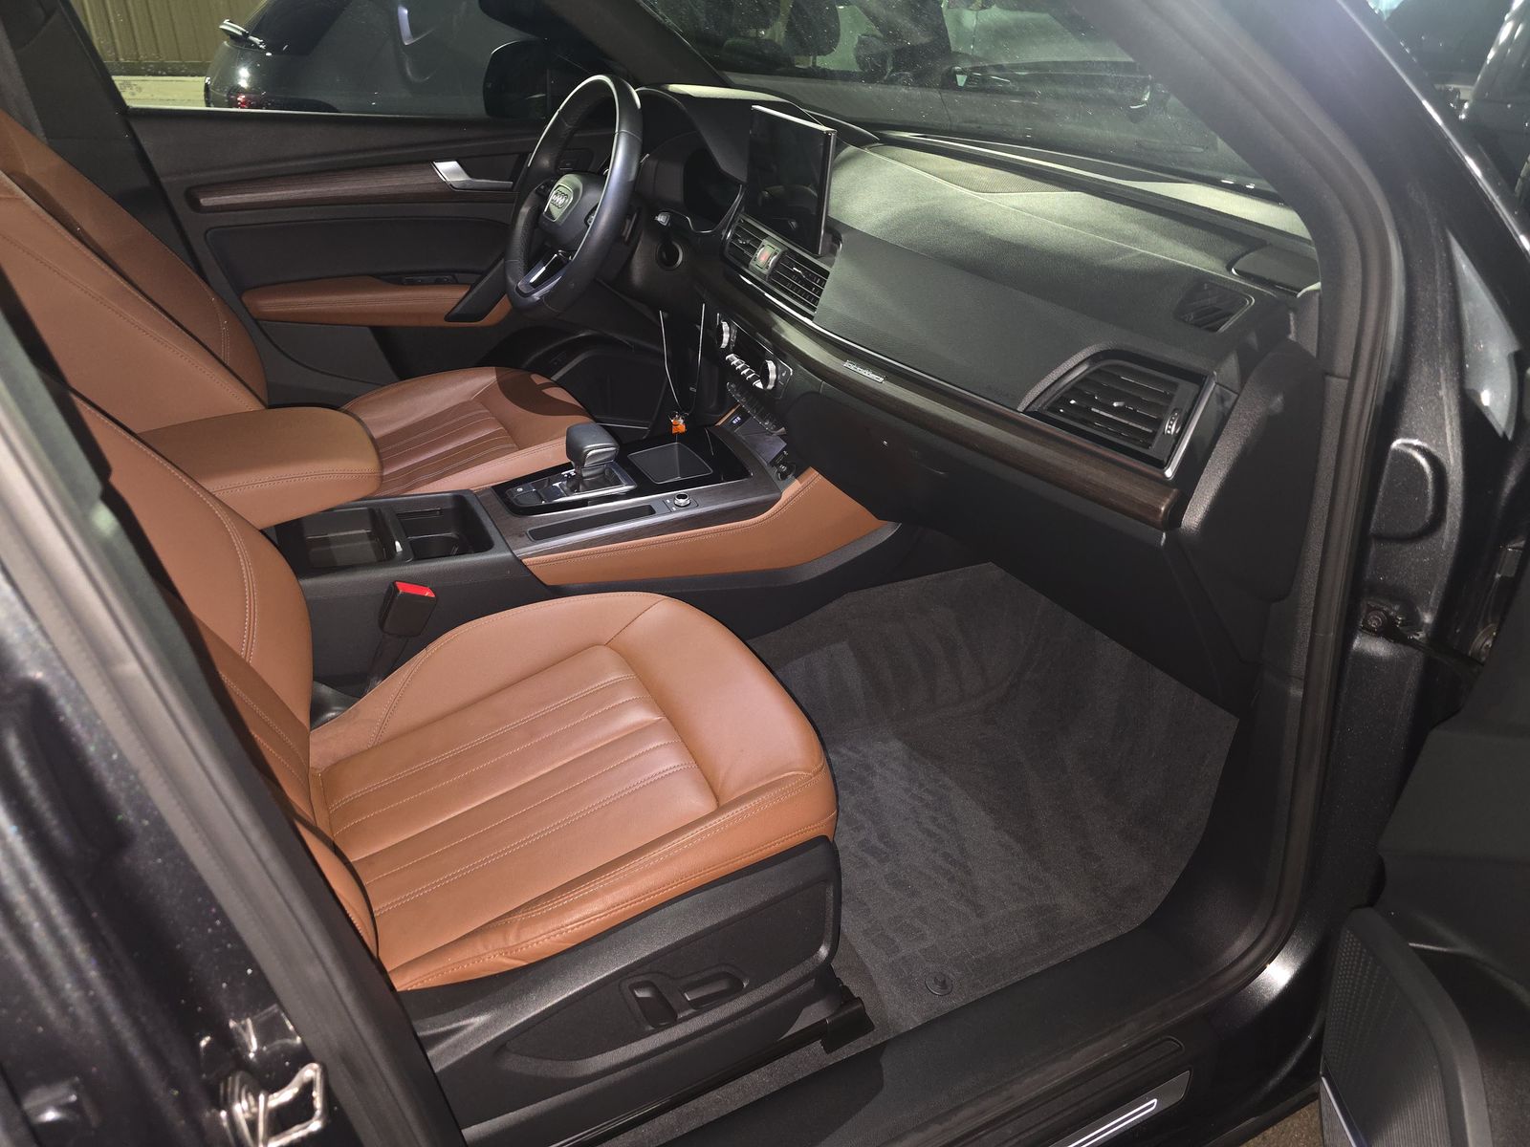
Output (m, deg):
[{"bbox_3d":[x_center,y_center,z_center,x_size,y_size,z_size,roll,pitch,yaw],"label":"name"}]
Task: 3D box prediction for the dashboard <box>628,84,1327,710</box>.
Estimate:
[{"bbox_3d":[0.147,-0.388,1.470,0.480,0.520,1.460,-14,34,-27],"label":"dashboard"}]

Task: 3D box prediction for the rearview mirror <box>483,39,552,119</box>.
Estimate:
[{"bbox_3d":[-0.469,-0.978,2.014,0.120,0.150,0.210,-20,37,-35],"label":"rearview mirror"}]

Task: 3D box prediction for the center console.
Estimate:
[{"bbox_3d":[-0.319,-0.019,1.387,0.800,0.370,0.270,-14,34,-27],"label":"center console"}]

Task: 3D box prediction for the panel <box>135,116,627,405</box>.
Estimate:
[{"bbox_3d":[-0.586,-0.492,1.863,0.900,0.670,0.150,-14,34,-27],"label":"panel"}]

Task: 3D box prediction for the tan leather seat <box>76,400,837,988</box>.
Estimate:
[{"bbox_3d":[-0.374,0.023,0.865,0.880,1.020,0.530,-14,34,-27],"label":"tan leather seat"}]

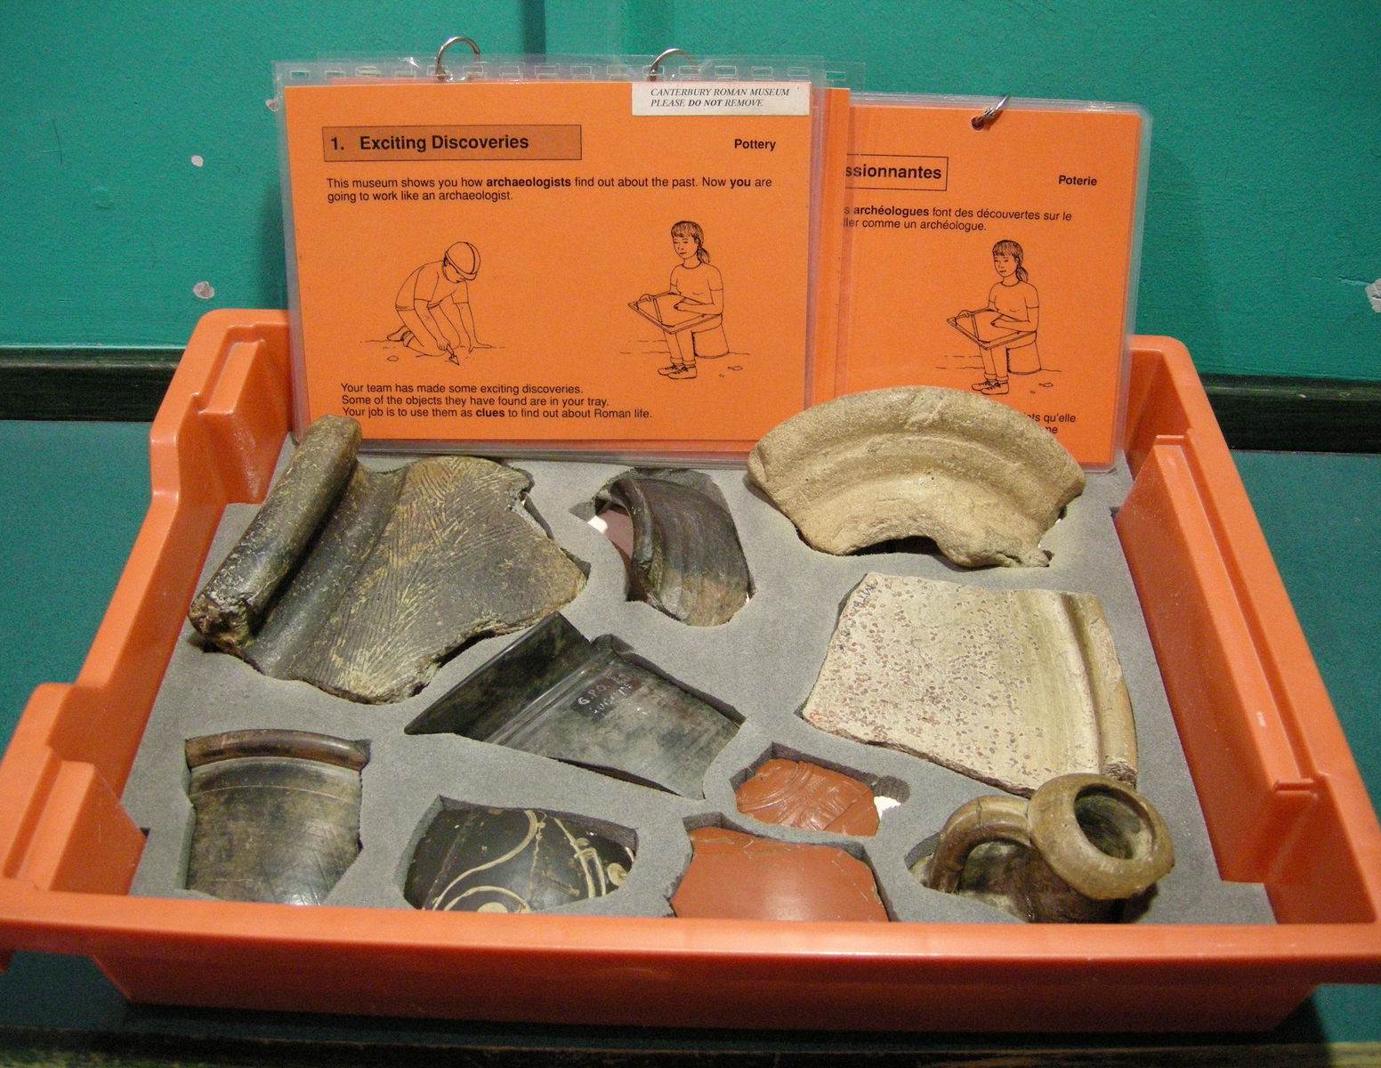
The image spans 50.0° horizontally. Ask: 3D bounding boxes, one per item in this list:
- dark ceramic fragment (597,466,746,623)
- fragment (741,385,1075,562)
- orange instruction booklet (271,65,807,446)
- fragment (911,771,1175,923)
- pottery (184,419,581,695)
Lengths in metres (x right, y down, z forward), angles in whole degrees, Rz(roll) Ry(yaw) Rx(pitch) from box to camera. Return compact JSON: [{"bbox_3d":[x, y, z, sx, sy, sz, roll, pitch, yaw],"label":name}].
[{"bbox_3d":[-0.005,0.010,0.603,0.060,0.040,0.083,1,43,0],"label":"dark ceramic fragment"},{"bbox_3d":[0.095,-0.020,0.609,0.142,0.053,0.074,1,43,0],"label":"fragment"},{"bbox_3d":[-0.057,-0.110,0.613,0.217,0.159,0.012,0,19,1],"label":"orange instruction booklet"},{"bbox_3d":[0.113,0.109,0.475,0.080,0.072,0.055,1,43,0],"label":"fragment"},{"bbox_3d":[-0.112,0.012,0.582,0.134,0.046,0.134,12,43,11],"label":"pottery"}]

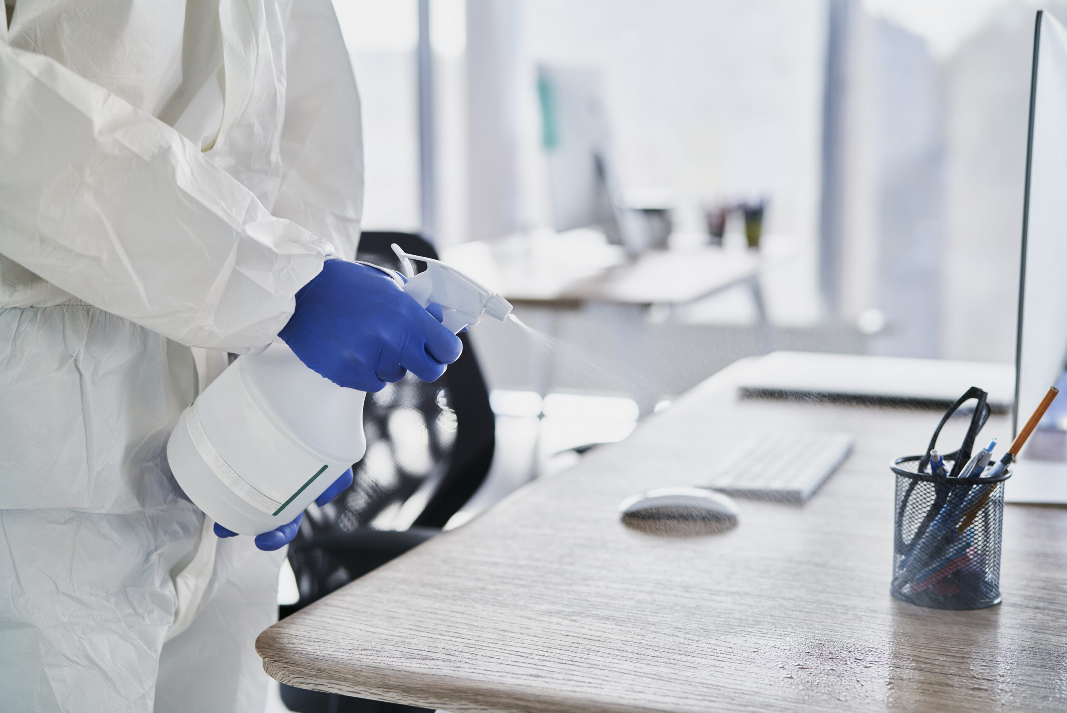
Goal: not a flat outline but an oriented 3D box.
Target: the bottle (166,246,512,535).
[{"bbox_3d":[-0.137,0.014,1.028,0.115,0.245,0.108,40,16,-20],"label":"bottle"}]

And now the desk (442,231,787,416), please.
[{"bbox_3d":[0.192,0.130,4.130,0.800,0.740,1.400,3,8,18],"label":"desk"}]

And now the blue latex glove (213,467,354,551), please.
[{"bbox_3d":[-0.193,0.102,1.085,0.130,0.085,0.110,0,8,0],"label":"blue latex glove"}]

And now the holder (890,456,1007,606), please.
[{"bbox_3d":[0.321,0.135,1.150,0.092,0.102,0.092,0,8,0],"label":"holder"}]

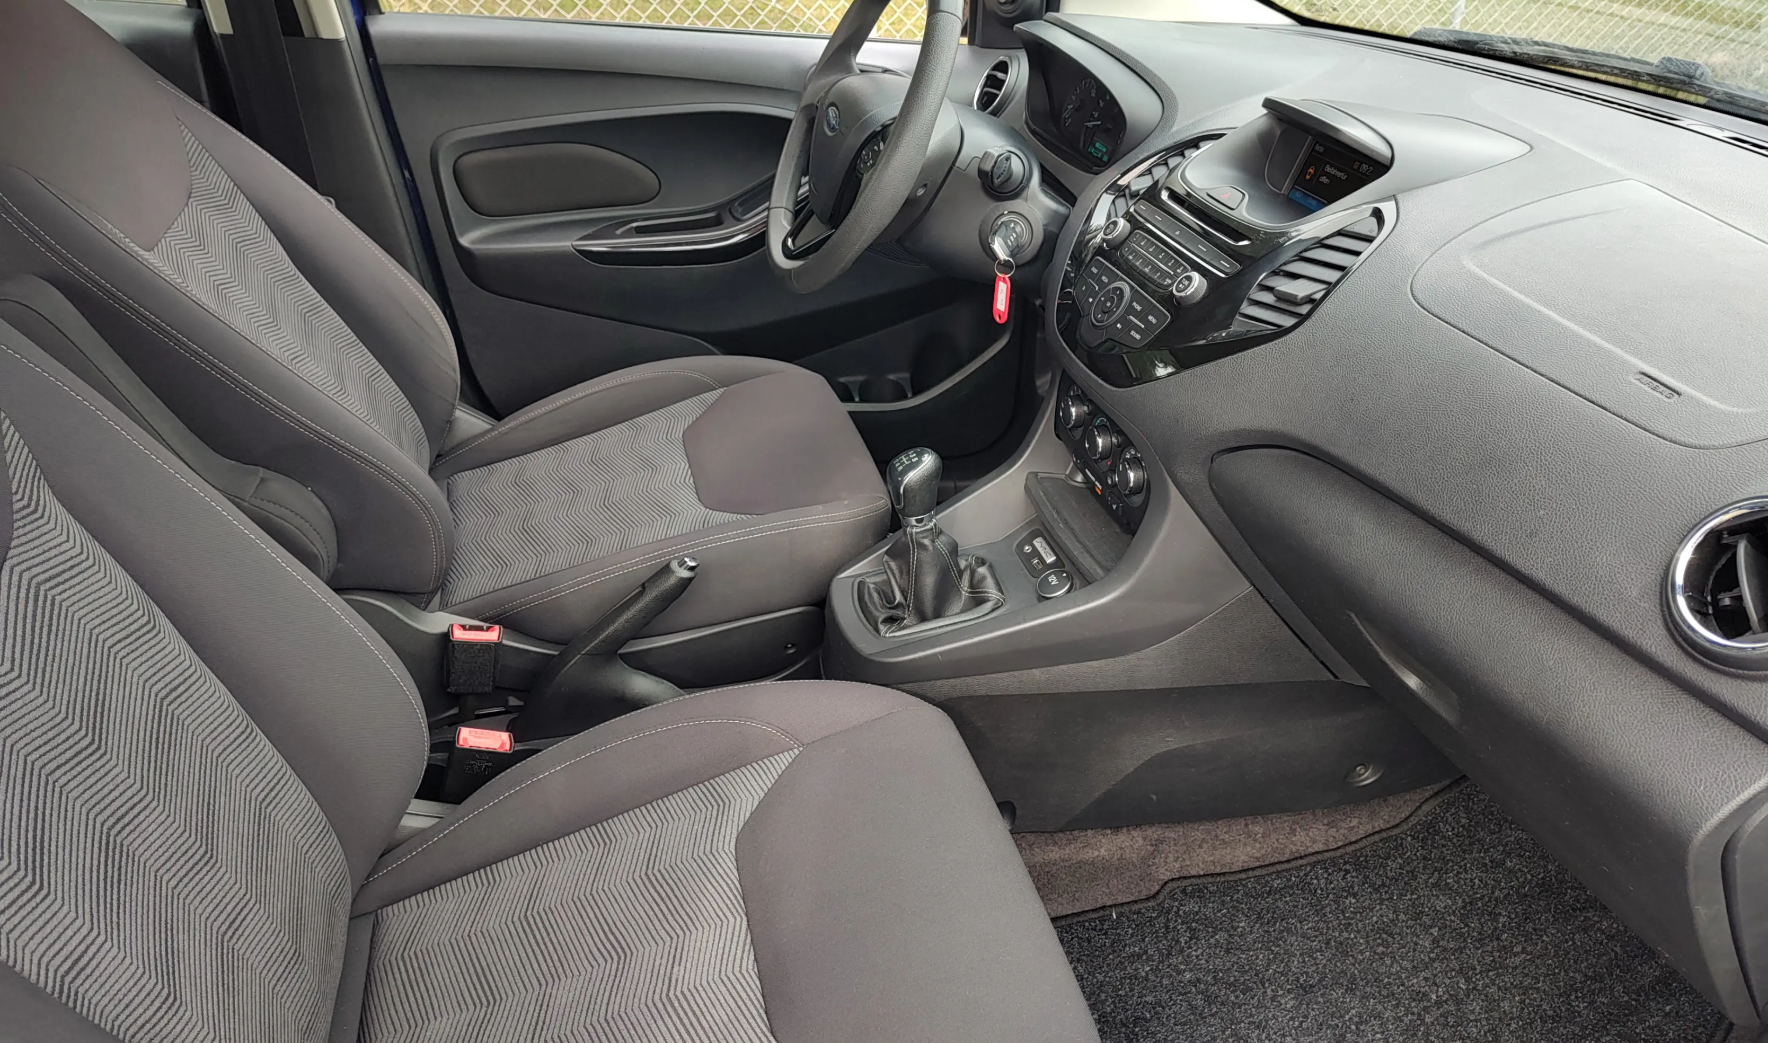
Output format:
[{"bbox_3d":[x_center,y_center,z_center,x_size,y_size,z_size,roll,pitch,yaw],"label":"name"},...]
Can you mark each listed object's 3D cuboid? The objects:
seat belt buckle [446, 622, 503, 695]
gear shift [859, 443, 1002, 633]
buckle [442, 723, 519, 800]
[{"bbox_3d":[-0.390,0.133,1.119,0.047,0.063,0.027,3,30,-20],"label":"seat belt buckle"},{"bbox_3d":[0.036,0.003,1.103,0.130,0.168,0.098,-15,36,-10],"label":"gear shift"},{"bbox_3d":[-0.351,0.216,1.017,0.046,0.068,0.026,11,27,-21],"label":"buckle"}]

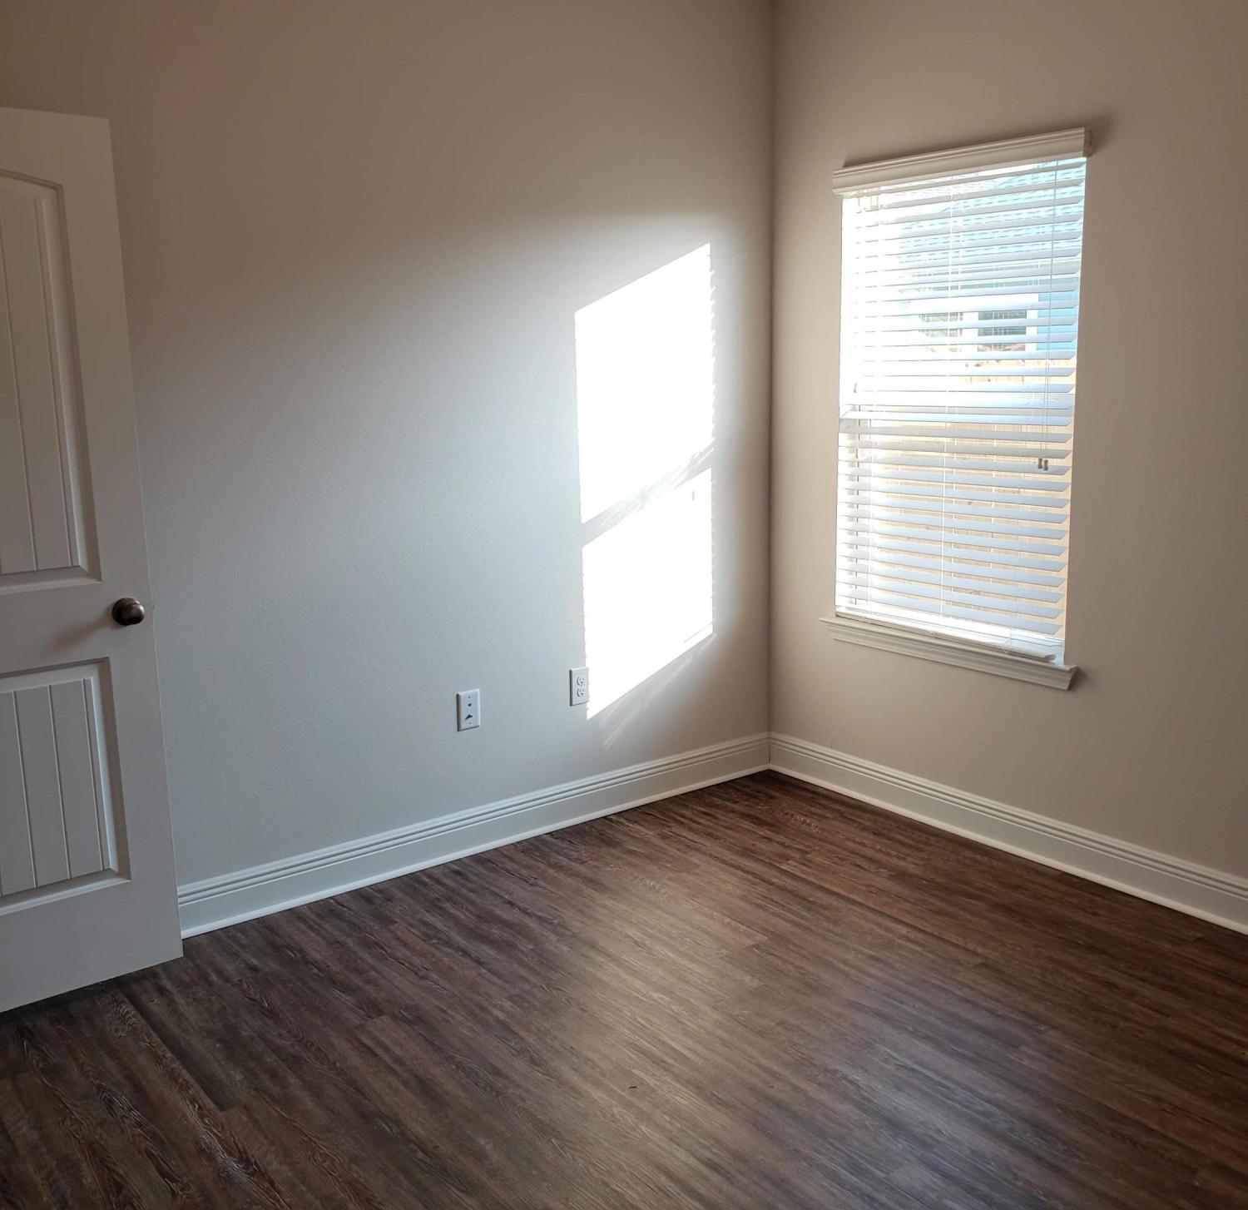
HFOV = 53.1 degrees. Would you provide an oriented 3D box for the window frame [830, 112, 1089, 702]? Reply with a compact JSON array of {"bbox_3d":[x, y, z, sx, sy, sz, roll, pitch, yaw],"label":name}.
[{"bbox_3d":[0.984,-0.571,3.775,0.100,1.500,0.940,-9,14,-36],"label":"window frame"}]

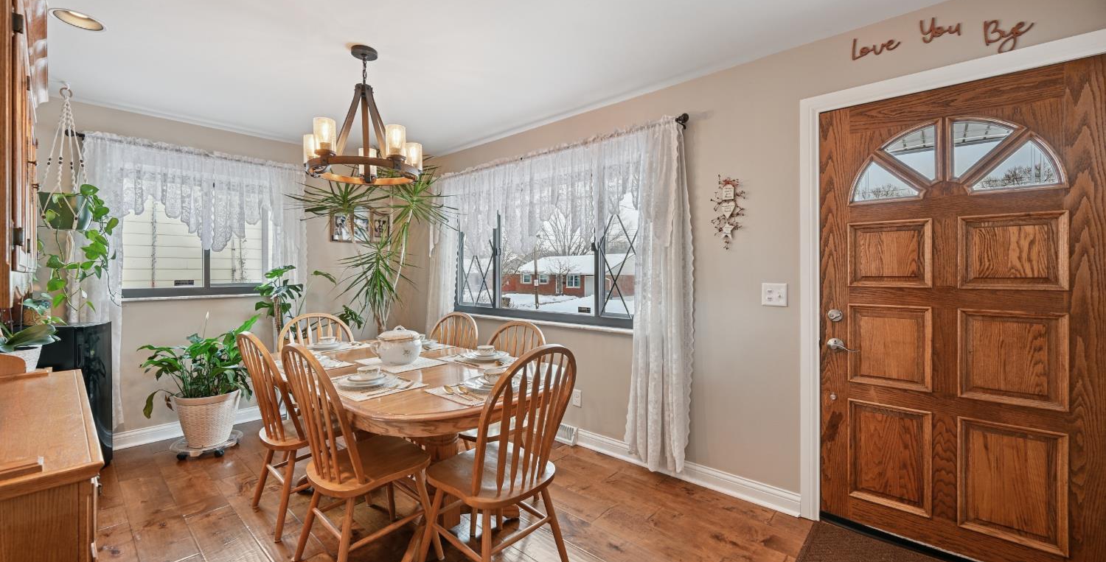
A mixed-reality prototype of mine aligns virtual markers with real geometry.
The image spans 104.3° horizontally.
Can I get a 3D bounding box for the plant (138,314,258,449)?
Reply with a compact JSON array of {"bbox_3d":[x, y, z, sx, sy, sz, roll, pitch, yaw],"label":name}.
[{"bbox_3d":[-2.460,0.715,3.030,0.640,0.930,0.640,0,0,41],"label":"plant"}]

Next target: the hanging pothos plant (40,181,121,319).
[{"bbox_3d":[-2.940,-0.200,2.640,0.400,0.810,0.400,0,0,41],"label":"hanging pothos plant"}]

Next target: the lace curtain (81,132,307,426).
[{"bbox_3d":[-2.692,0.024,3.341,0.130,2.070,1.440,0,0,41],"label":"lace curtain"}]

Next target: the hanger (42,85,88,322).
[{"bbox_3d":[-2.960,-0.520,2.615,0.240,1.350,0.240,0,0,41],"label":"hanger"}]

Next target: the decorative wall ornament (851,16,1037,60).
[{"bbox_3d":[1.647,-1.033,1.860,0.585,0.245,0.015,0,0,41],"label":"decorative wall ornament"}]

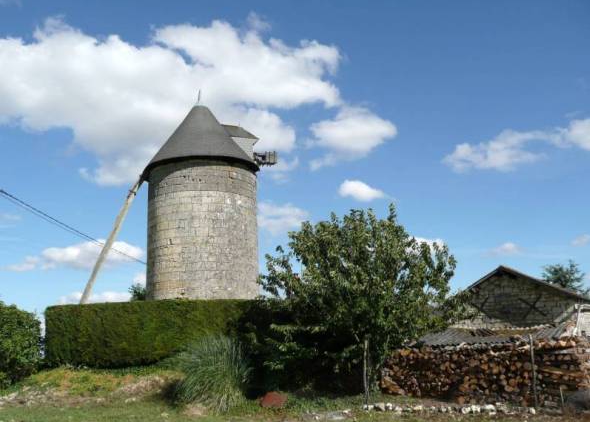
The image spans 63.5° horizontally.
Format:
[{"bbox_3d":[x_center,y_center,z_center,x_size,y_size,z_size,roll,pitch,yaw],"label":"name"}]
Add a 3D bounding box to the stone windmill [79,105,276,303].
[{"bbox_3d":[-4.786,0.377,21.170,8.980,11.500,5.200,5,-16,-27],"label":"stone windmill"}]

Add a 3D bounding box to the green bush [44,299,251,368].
[{"bbox_3d":[-3.968,3.517,13.798,6.200,1.690,1.000,-2,-15,0],"label":"green bush"}]

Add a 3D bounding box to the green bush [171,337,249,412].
[{"bbox_3d":[-2.012,3.824,11.538,1.750,1.670,1.650,-2,-15,0],"label":"green bush"}]

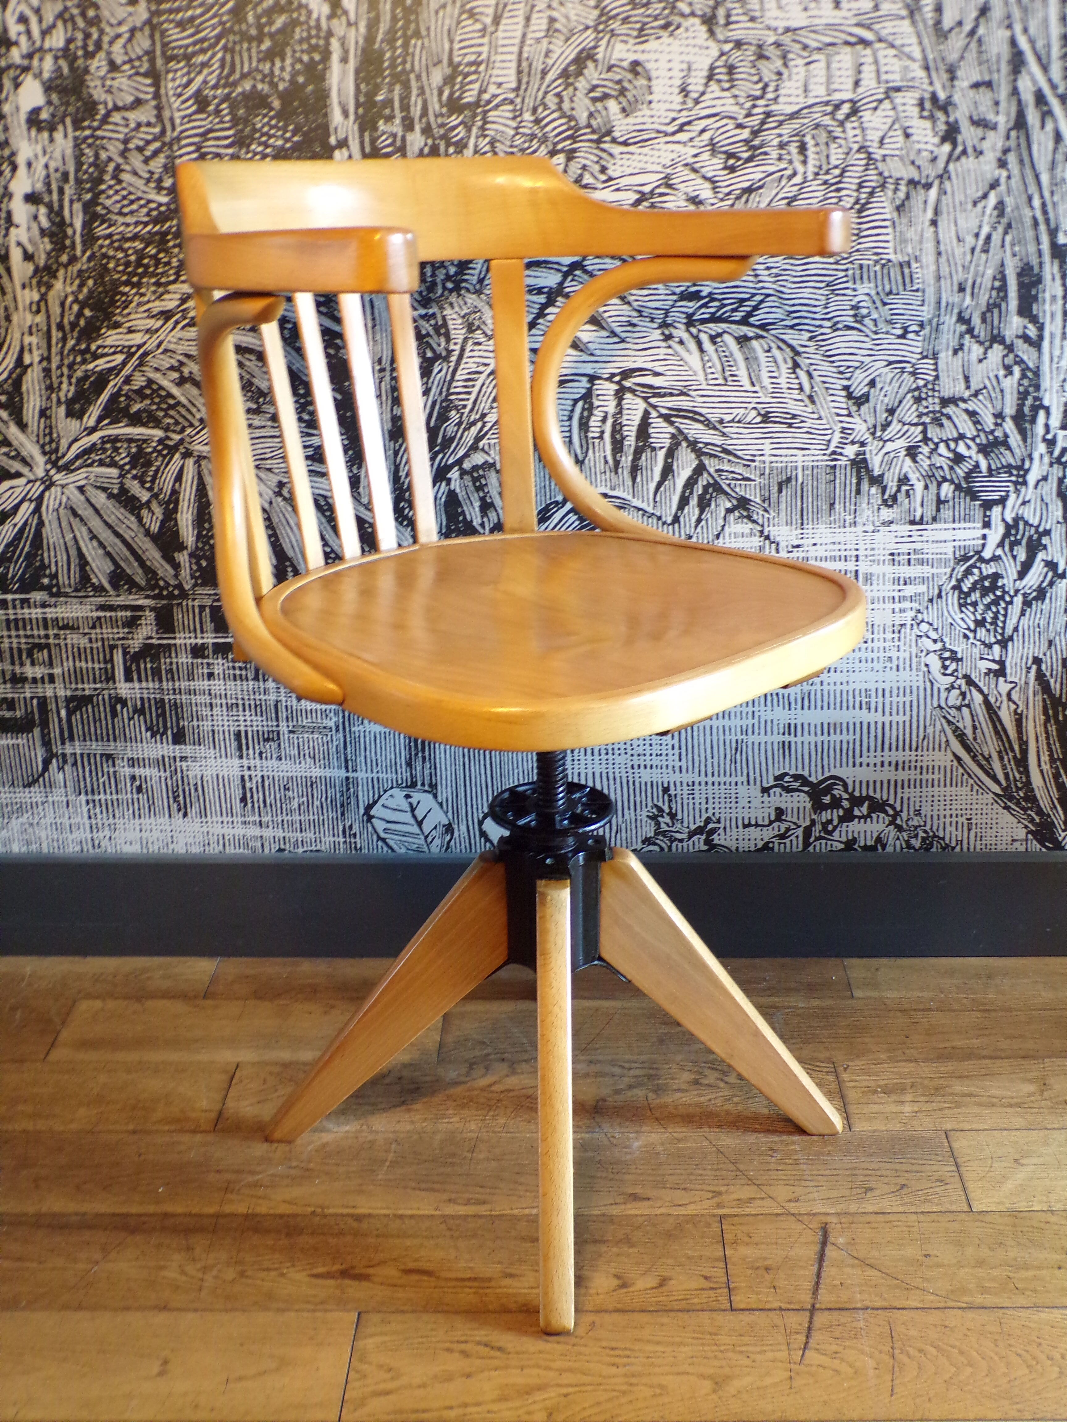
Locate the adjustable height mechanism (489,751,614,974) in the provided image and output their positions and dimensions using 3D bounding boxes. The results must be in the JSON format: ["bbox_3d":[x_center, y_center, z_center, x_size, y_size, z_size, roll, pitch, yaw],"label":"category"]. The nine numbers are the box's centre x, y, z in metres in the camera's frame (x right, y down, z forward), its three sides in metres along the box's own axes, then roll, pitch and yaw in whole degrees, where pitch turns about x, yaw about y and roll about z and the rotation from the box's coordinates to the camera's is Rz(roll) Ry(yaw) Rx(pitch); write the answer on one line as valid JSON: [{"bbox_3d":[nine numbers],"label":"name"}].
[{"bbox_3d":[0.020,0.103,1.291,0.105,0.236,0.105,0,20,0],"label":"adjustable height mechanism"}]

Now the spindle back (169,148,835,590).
[{"bbox_3d":[-0.051,-0.264,1.234,0.414,0.336,0.493,19,28,41],"label":"spindle back"}]

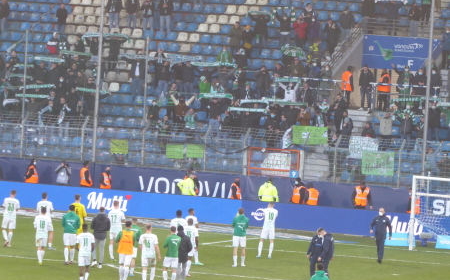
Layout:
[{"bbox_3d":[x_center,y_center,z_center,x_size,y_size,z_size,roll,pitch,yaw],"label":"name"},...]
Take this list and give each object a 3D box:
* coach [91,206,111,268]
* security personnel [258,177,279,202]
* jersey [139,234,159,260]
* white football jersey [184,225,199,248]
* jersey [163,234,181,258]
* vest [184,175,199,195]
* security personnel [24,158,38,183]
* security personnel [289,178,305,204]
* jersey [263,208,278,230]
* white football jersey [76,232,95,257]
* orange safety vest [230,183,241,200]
[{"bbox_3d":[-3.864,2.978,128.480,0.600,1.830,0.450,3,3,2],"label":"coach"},{"bbox_3d":[1.559,2.218,151.428,0.700,1.750,0.420,3,3,5],"label":"security personnel"},{"bbox_3d":[-2.234,3.095,122.300,0.540,0.730,0.300,3,3,7],"label":"jersey"},{"bbox_3d":[-1.037,2.949,126.937,0.540,0.720,0.320,3,3,8],"label":"white football jersey"},{"bbox_3d":[-1.547,3.126,123.875,0.520,0.700,0.380,2,3,-18],"label":"jersey"},{"bbox_3d":[-1.382,1.713,154.300,0.420,0.720,0.520,4,3,25],"label":"vest"},{"bbox_3d":[-7.200,1.562,155.845,0.450,1.770,0.500,4,3,22],"label":"security personnel"},{"bbox_3d":[2.595,2.249,151.418,0.420,1.800,0.580,1,3,-32],"label":"security personnel"},{"bbox_3d":[1.508,2.581,137.335,0.500,0.680,0.360,3,3,0],"label":"jersey"},{"bbox_3d":[-4.027,3.015,121.080,0.550,0.740,0.320,3,3,0],"label":"white football jersey"},{"bbox_3d":[0.379,1.936,153.757,0.340,0.670,0.480,5,4,41],"label":"orange safety vest"}]

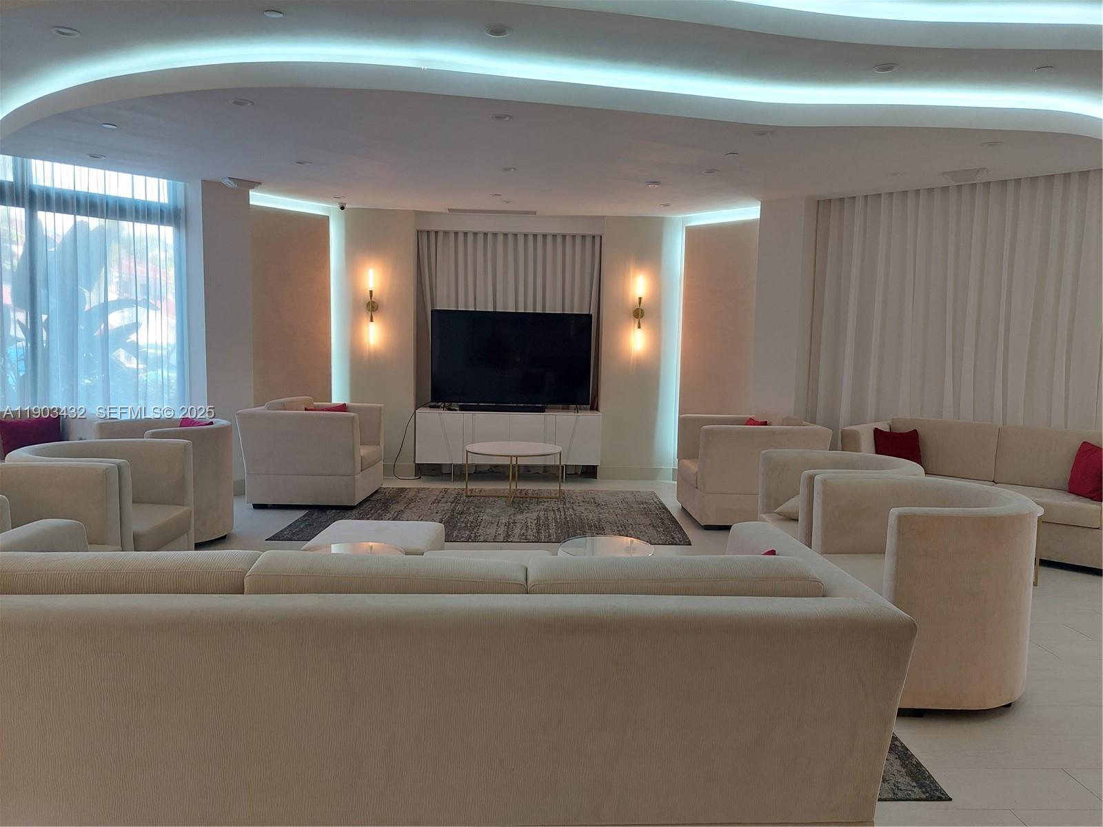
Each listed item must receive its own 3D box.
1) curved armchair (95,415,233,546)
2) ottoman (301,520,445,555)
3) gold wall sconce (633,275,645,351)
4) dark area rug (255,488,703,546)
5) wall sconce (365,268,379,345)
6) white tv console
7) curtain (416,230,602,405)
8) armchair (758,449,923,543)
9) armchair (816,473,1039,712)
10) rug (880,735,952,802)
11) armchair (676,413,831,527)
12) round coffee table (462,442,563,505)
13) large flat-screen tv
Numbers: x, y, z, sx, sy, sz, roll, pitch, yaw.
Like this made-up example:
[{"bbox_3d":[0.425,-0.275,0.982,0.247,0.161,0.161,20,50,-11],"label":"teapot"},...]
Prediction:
[{"bbox_3d":[-2.550,0.457,5.227,0.727,0.809,0.747,5,7,34],"label":"curved armchair"},{"bbox_3d":[-0.915,0.858,4.036,0.620,0.440,0.640,1,6,-1],"label":"ottoman"},{"bbox_3d":[0.861,-0.988,7.488,0.115,0.742,0.120,1,6,-1],"label":"gold wall sconce"},{"bbox_3d":[-0.493,0.794,6.224,2.919,0.011,1.876,1,6,-1],"label":"dark area rug"},{"bbox_3d":[-1.805,-1.076,7.702,0.130,0.770,0.120,1,6,-1],"label":"wall sconce"},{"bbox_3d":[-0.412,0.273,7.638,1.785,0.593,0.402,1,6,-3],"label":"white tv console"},{"bbox_3d":[-0.456,-0.611,8.055,1.910,2.580,0.140,1,6,-1],"label":"curtain"},{"bbox_3d":[1.543,0.658,3.998,0.737,0.809,0.732,1,6,-1],"label":"armchair"},{"bbox_3d":[1.739,0.765,3.513,0.820,0.820,0.960,1,6,-1],"label":"armchair"},{"bbox_3d":[-0.232,1.141,3.479,3.060,0.010,1.980,1,6,-1],"label":"rug"},{"bbox_3d":[1.581,0.441,6.112,0.938,0.813,0.880,1,6,-2],"label":"armchair"},{"bbox_3d":[-0.332,0.524,6.778,0.857,0.442,0.857,1,6,-1],"label":"round coffee table"},{"bbox_3d":[-0.392,-0.546,7.525,1.569,0.904,0.086,1,6,-4],"label":"large flat-screen tv"}]

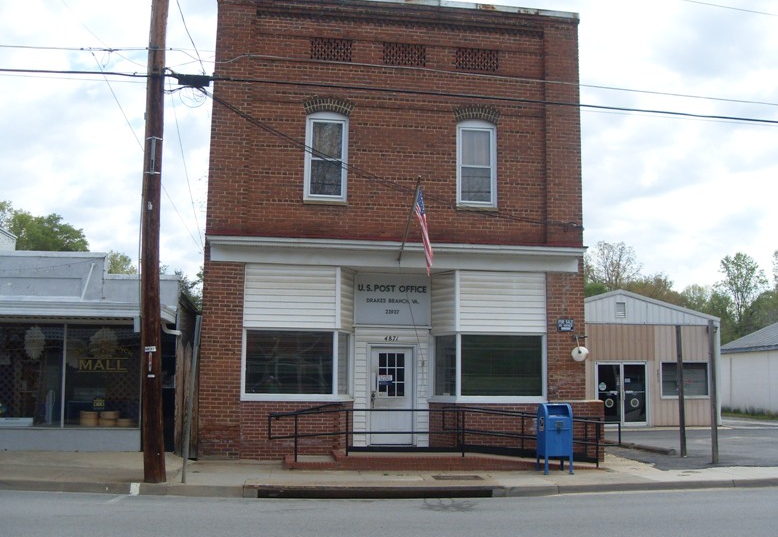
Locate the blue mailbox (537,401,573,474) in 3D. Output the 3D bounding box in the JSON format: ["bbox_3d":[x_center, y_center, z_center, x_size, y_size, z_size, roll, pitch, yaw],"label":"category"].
[{"bbox_3d":[3.041,3.112,15.265,0.507,1.250,0.581,1,-8,-4],"label":"blue mailbox"}]

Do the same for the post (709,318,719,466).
[{"bbox_3d":[6.517,2.475,16.701,0.115,2.860,0.115,2,-8,-8],"label":"post"}]

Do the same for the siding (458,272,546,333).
[{"bbox_3d":[2.331,0.696,17.084,1.883,1.257,0.100,2,-8,-8],"label":"siding"}]

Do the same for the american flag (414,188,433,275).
[{"bbox_3d":[0.657,-0.701,15.621,0.330,1.643,0.450,2,-8,-8],"label":"american flag"}]

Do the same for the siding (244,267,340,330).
[{"bbox_3d":[-1.910,0.560,16.473,1.880,1.260,0.100,2,-8,-8],"label":"siding"}]

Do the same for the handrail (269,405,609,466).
[{"bbox_3d":[0.989,3.194,15.773,6.503,1.046,1.150,2,-8,-8],"label":"handrail"}]

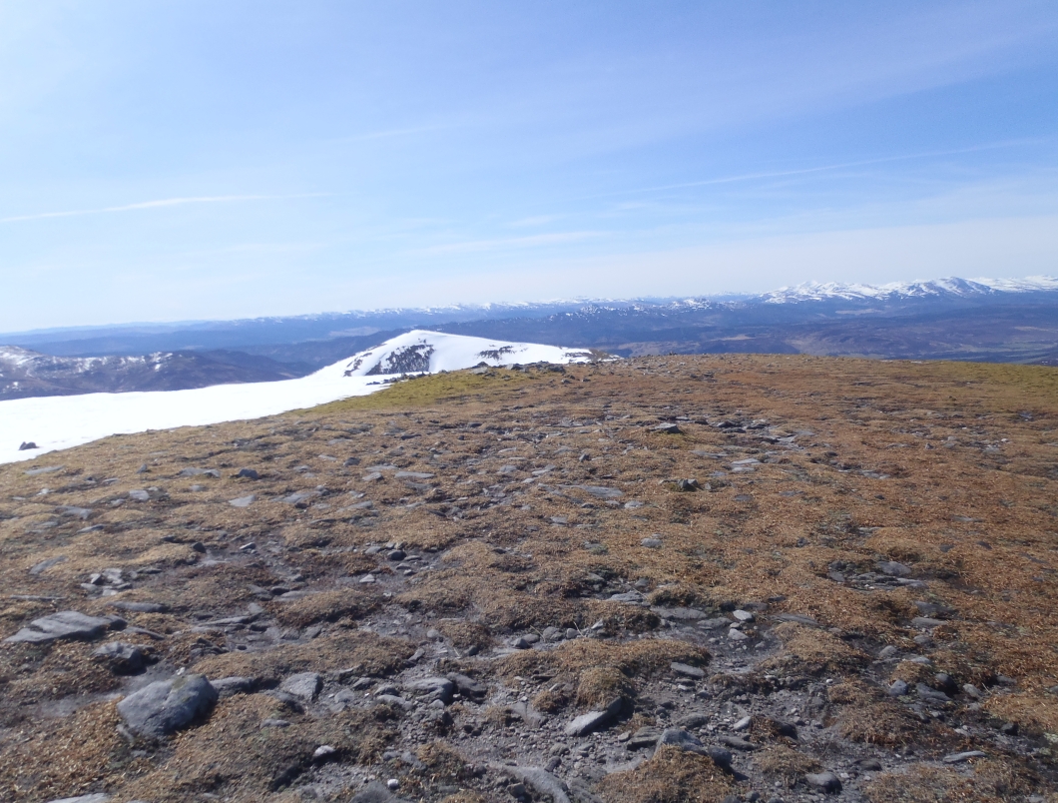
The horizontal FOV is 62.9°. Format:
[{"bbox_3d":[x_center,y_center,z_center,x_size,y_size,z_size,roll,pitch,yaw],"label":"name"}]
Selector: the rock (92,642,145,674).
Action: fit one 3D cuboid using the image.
[{"bbox_3d":[-2.108,1.314,4.445,0.224,0.123,0.157,-1,5,10],"label":"rock"}]

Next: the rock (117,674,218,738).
[{"bbox_3d":[-1.578,1.321,3.781,0.388,0.161,0.263,-6,6,-32],"label":"rock"}]

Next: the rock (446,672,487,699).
[{"bbox_3d":[-0.285,1.293,3.943,0.191,0.071,0.117,1,6,35],"label":"rock"}]

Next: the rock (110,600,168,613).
[{"bbox_3d":[-2.457,1.293,5.460,0.329,0.051,0.161,-2,5,5],"label":"rock"}]

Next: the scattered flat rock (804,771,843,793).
[{"bbox_3d":[1.016,1.312,2.984,0.120,0.045,0.079,-1,5,15],"label":"scattered flat rock"}]

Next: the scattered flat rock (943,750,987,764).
[{"bbox_3d":[1.580,1.286,3.139,0.154,0.025,0.061,-4,5,-15],"label":"scattered flat rock"}]

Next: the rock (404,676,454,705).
[{"bbox_3d":[-0.451,1.302,3.902,0.216,0.071,0.144,-2,5,0],"label":"rock"}]

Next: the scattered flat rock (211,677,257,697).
[{"bbox_3d":[-1.388,1.337,4.048,0.201,0.054,0.117,-3,5,-5],"label":"scattered flat rock"}]

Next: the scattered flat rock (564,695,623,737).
[{"bbox_3d":[0.267,1.291,3.567,0.269,0.078,0.133,-7,7,-42],"label":"scattered flat rock"}]

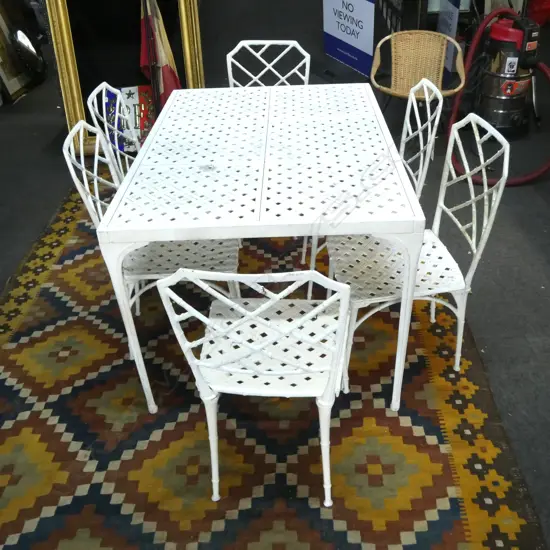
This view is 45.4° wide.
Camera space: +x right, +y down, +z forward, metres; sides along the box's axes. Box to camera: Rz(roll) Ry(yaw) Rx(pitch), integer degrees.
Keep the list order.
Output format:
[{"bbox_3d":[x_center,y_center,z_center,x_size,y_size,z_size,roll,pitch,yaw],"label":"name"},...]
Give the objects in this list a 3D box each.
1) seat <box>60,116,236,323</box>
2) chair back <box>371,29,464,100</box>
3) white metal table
[{"bbox_3d":[-0.401,-0.133,2.447,0.547,0.864,0.457,-4,31,-2],"label":"seat"},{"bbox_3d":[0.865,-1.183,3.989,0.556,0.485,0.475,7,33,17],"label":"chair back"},{"bbox_3d":[-0.012,-0.188,2.625,0.907,0.737,1.401,-2,31,2],"label":"white metal table"}]

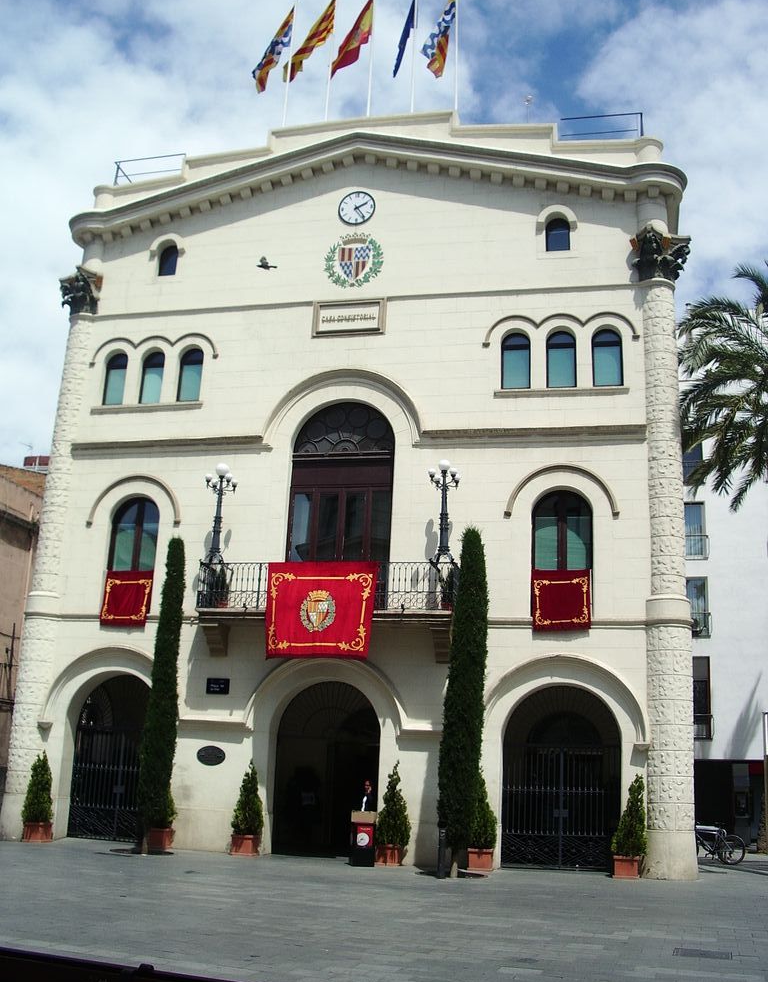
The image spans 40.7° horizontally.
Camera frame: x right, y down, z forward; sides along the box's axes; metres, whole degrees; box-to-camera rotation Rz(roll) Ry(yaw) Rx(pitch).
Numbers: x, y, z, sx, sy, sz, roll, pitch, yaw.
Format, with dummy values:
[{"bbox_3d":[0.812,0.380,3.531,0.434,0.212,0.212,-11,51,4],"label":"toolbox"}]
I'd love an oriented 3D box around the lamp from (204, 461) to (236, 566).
[{"bbox_3d":[-3.828,0.532,23.964,0.821,2.485,0.780,-1,-15,13],"label":"lamp"}]

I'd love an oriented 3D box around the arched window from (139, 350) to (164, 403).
[{"bbox_3d":[-6.437,-3.129,28.666,0.759,1.519,0.203,-1,-17,13],"label":"arched window"}]

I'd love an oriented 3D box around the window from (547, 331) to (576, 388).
[{"bbox_3d":[4.492,-3.315,26.203,0.759,1.519,0.203,-1,-17,13],"label":"window"}]

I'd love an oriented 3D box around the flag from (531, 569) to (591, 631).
[{"bbox_3d":[3.878,2.379,22.536,1.277,1.345,0.100,-1,-15,13],"label":"flag"}]

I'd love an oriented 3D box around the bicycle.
[{"bbox_3d":[7.329,7.938,23.460,1.720,1.000,0.580,2,-13,-2],"label":"bicycle"}]

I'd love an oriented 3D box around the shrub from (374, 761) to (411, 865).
[{"bbox_3d":[0.195,7.150,23.013,0.820,2.200,0.800,-1,-17,14],"label":"shrub"}]

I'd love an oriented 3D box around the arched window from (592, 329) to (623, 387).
[{"bbox_3d":[5.181,-3.098,23.971,0.695,1.414,0.220,-1,-15,13],"label":"arched window"}]

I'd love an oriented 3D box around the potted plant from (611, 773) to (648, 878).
[{"bbox_3d":[5.183,7.034,21.820,0.800,2.100,0.780,-1,-17,14],"label":"potted plant"}]

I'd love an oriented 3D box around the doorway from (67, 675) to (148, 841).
[{"bbox_3d":[-6.222,6.233,24.445,2.565,3.842,0.500,-1,-15,13],"label":"doorway"}]

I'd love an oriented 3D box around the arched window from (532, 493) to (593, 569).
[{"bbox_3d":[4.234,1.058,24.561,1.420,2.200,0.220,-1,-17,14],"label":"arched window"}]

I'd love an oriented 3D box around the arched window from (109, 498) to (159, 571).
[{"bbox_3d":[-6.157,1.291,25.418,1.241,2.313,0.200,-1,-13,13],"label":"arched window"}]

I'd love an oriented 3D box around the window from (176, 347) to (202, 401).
[{"bbox_3d":[-4.879,-2.929,26.071,0.628,1.412,0.200,-1,-13,13],"label":"window"}]

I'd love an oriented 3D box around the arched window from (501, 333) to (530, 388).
[{"bbox_3d":[3.132,-3.083,24.468,0.695,1.414,0.220,-1,-15,13],"label":"arched window"}]

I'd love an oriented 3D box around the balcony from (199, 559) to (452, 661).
[{"bbox_3d":[-1.350,2.958,24.902,6.480,2.329,1.063,-1,-17,13],"label":"balcony"}]

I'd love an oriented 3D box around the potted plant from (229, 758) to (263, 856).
[{"bbox_3d":[-3.122,7.295,23.839,0.800,2.080,0.780,-1,-17,14],"label":"potted plant"}]

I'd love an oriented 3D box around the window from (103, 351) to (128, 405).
[{"bbox_3d":[-6.931,-2.929,26.888,0.695,1.482,0.220,-1,-15,13],"label":"window"}]

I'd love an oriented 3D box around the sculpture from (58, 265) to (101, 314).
[{"bbox_3d":[-7.984,-5.214,27.099,1.080,1.200,1.000,-1,-13,13],"label":"sculpture"}]

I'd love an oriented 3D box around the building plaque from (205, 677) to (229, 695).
[{"bbox_3d":[-3.831,4.520,23.941,0.568,0.364,0.040,-1,-13,13],"label":"building plaque"}]

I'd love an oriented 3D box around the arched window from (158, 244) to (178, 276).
[{"bbox_3d":[-5.596,-5.997,26.954,0.505,0.868,0.200,-1,-13,13],"label":"arched window"}]

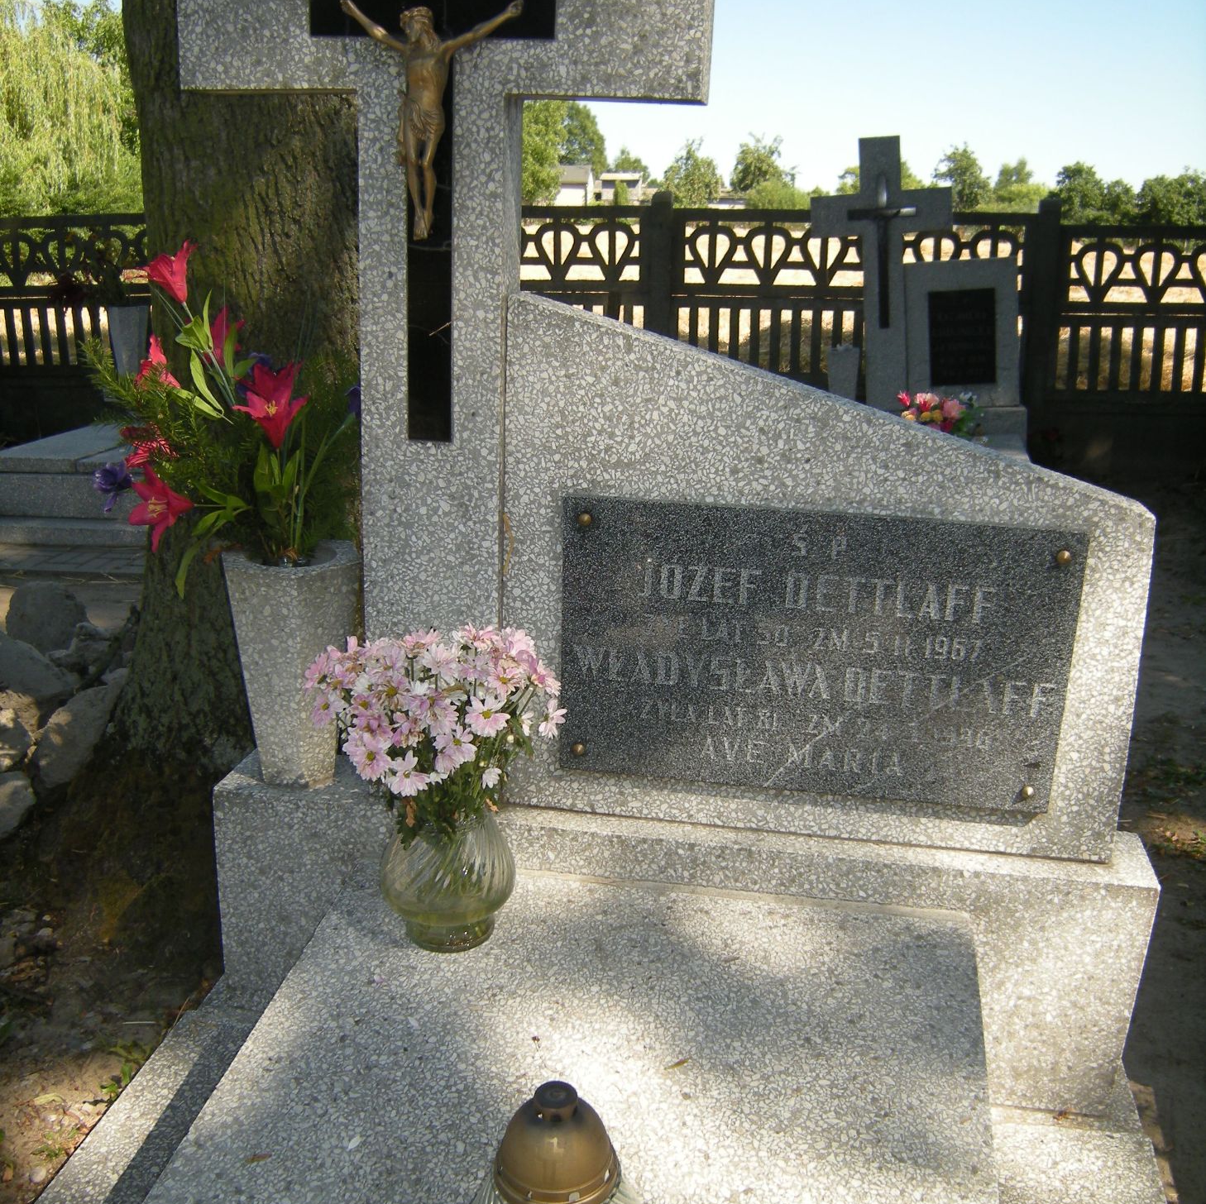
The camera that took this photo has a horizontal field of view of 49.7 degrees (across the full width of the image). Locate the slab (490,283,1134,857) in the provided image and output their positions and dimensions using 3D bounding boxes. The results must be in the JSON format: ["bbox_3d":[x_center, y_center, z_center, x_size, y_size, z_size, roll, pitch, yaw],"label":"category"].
[{"bbox_3d":[0.236,-0.025,1.435,0.689,0.589,0.071,5,18,9],"label":"slab"}]

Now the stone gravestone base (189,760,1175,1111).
[{"bbox_3d":[0.072,0.390,1.581,1.080,0.301,0.123,5,18,9],"label":"stone gravestone base"}]

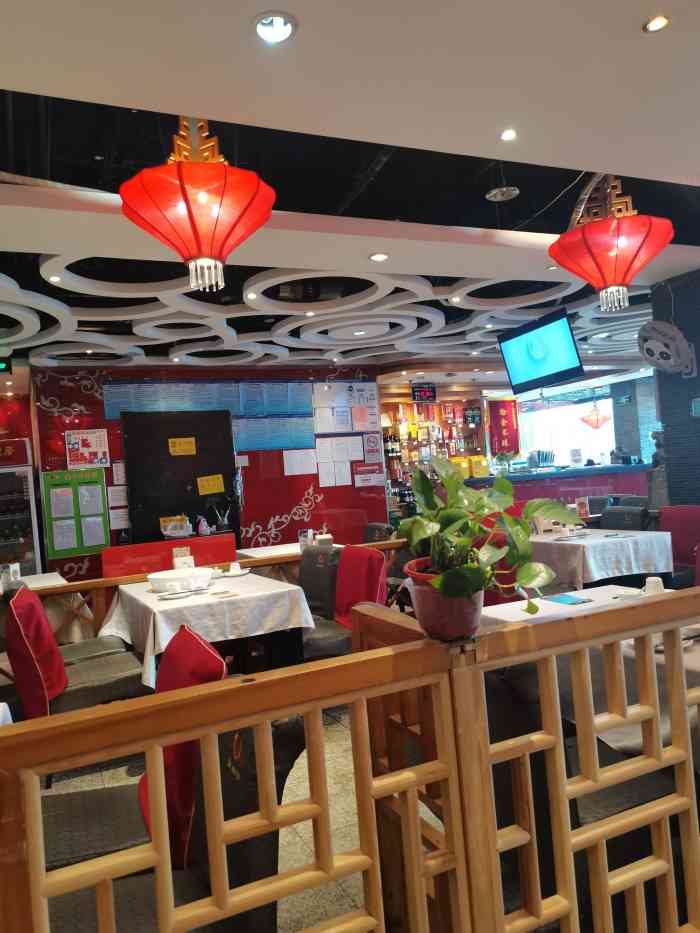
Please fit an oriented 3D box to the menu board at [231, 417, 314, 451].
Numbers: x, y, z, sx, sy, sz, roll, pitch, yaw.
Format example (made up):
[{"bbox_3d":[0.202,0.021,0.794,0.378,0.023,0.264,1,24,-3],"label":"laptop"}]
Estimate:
[{"bbox_3d":[-0.875,-0.380,8.306,1.011,0.404,0.020,-4,-1,-27],"label":"menu board"}]

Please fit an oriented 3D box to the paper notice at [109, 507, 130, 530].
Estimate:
[{"bbox_3d":[-2.452,0.568,7.496,0.200,0.215,0.010,-4,-2,-25],"label":"paper notice"}]

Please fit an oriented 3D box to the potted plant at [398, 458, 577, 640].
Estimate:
[{"bbox_3d":[0.359,0.217,1.830,0.450,0.460,0.410,-5,-2,0],"label":"potted plant"}]

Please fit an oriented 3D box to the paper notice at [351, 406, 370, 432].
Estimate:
[{"bbox_3d":[0.137,-0.598,8.784,0.220,0.315,0.010,-4,-2,-25],"label":"paper notice"}]

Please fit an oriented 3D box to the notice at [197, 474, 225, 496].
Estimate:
[{"bbox_3d":[-1.522,0.203,7.679,0.277,0.195,0.010,-9,0,-25],"label":"notice"}]

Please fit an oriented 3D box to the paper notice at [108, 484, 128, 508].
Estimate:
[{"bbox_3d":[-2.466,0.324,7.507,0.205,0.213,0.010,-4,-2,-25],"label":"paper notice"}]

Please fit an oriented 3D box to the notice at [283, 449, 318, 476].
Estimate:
[{"bbox_3d":[-0.584,-0.048,8.410,0.420,0.300,0.010,-4,-2,-25],"label":"notice"}]

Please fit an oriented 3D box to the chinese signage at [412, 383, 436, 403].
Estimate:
[{"bbox_3d":[1.078,-1.054,10.004,0.398,0.262,0.050,-4,-1,-27],"label":"chinese signage"}]

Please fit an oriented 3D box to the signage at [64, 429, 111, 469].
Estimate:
[{"bbox_3d":[-2.747,-0.182,7.357,0.411,0.395,0.010,-4,-1,-27],"label":"signage"}]

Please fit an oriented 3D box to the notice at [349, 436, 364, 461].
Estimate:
[{"bbox_3d":[0.090,-0.222,8.736,0.180,0.300,0.010,-4,-2,-25],"label":"notice"}]

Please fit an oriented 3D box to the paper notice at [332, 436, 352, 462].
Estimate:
[{"bbox_3d":[-0.087,-0.213,8.700,0.221,0.303,0.010,-4,-1,-27],"label":"paper notice"}]

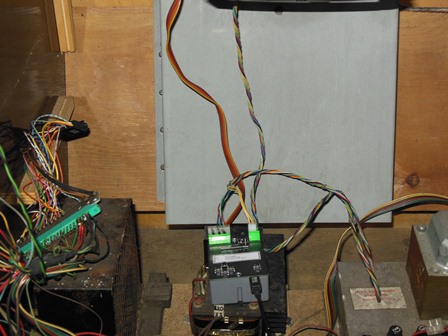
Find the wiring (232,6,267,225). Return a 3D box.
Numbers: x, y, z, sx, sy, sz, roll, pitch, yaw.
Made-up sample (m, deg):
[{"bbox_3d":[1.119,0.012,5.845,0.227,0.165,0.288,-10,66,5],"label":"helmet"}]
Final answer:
[{"bbox_3d":[0.030,-0.053,0.660,0.022,0.226,0.026,-6,-5,0],"label":"wiring"}]

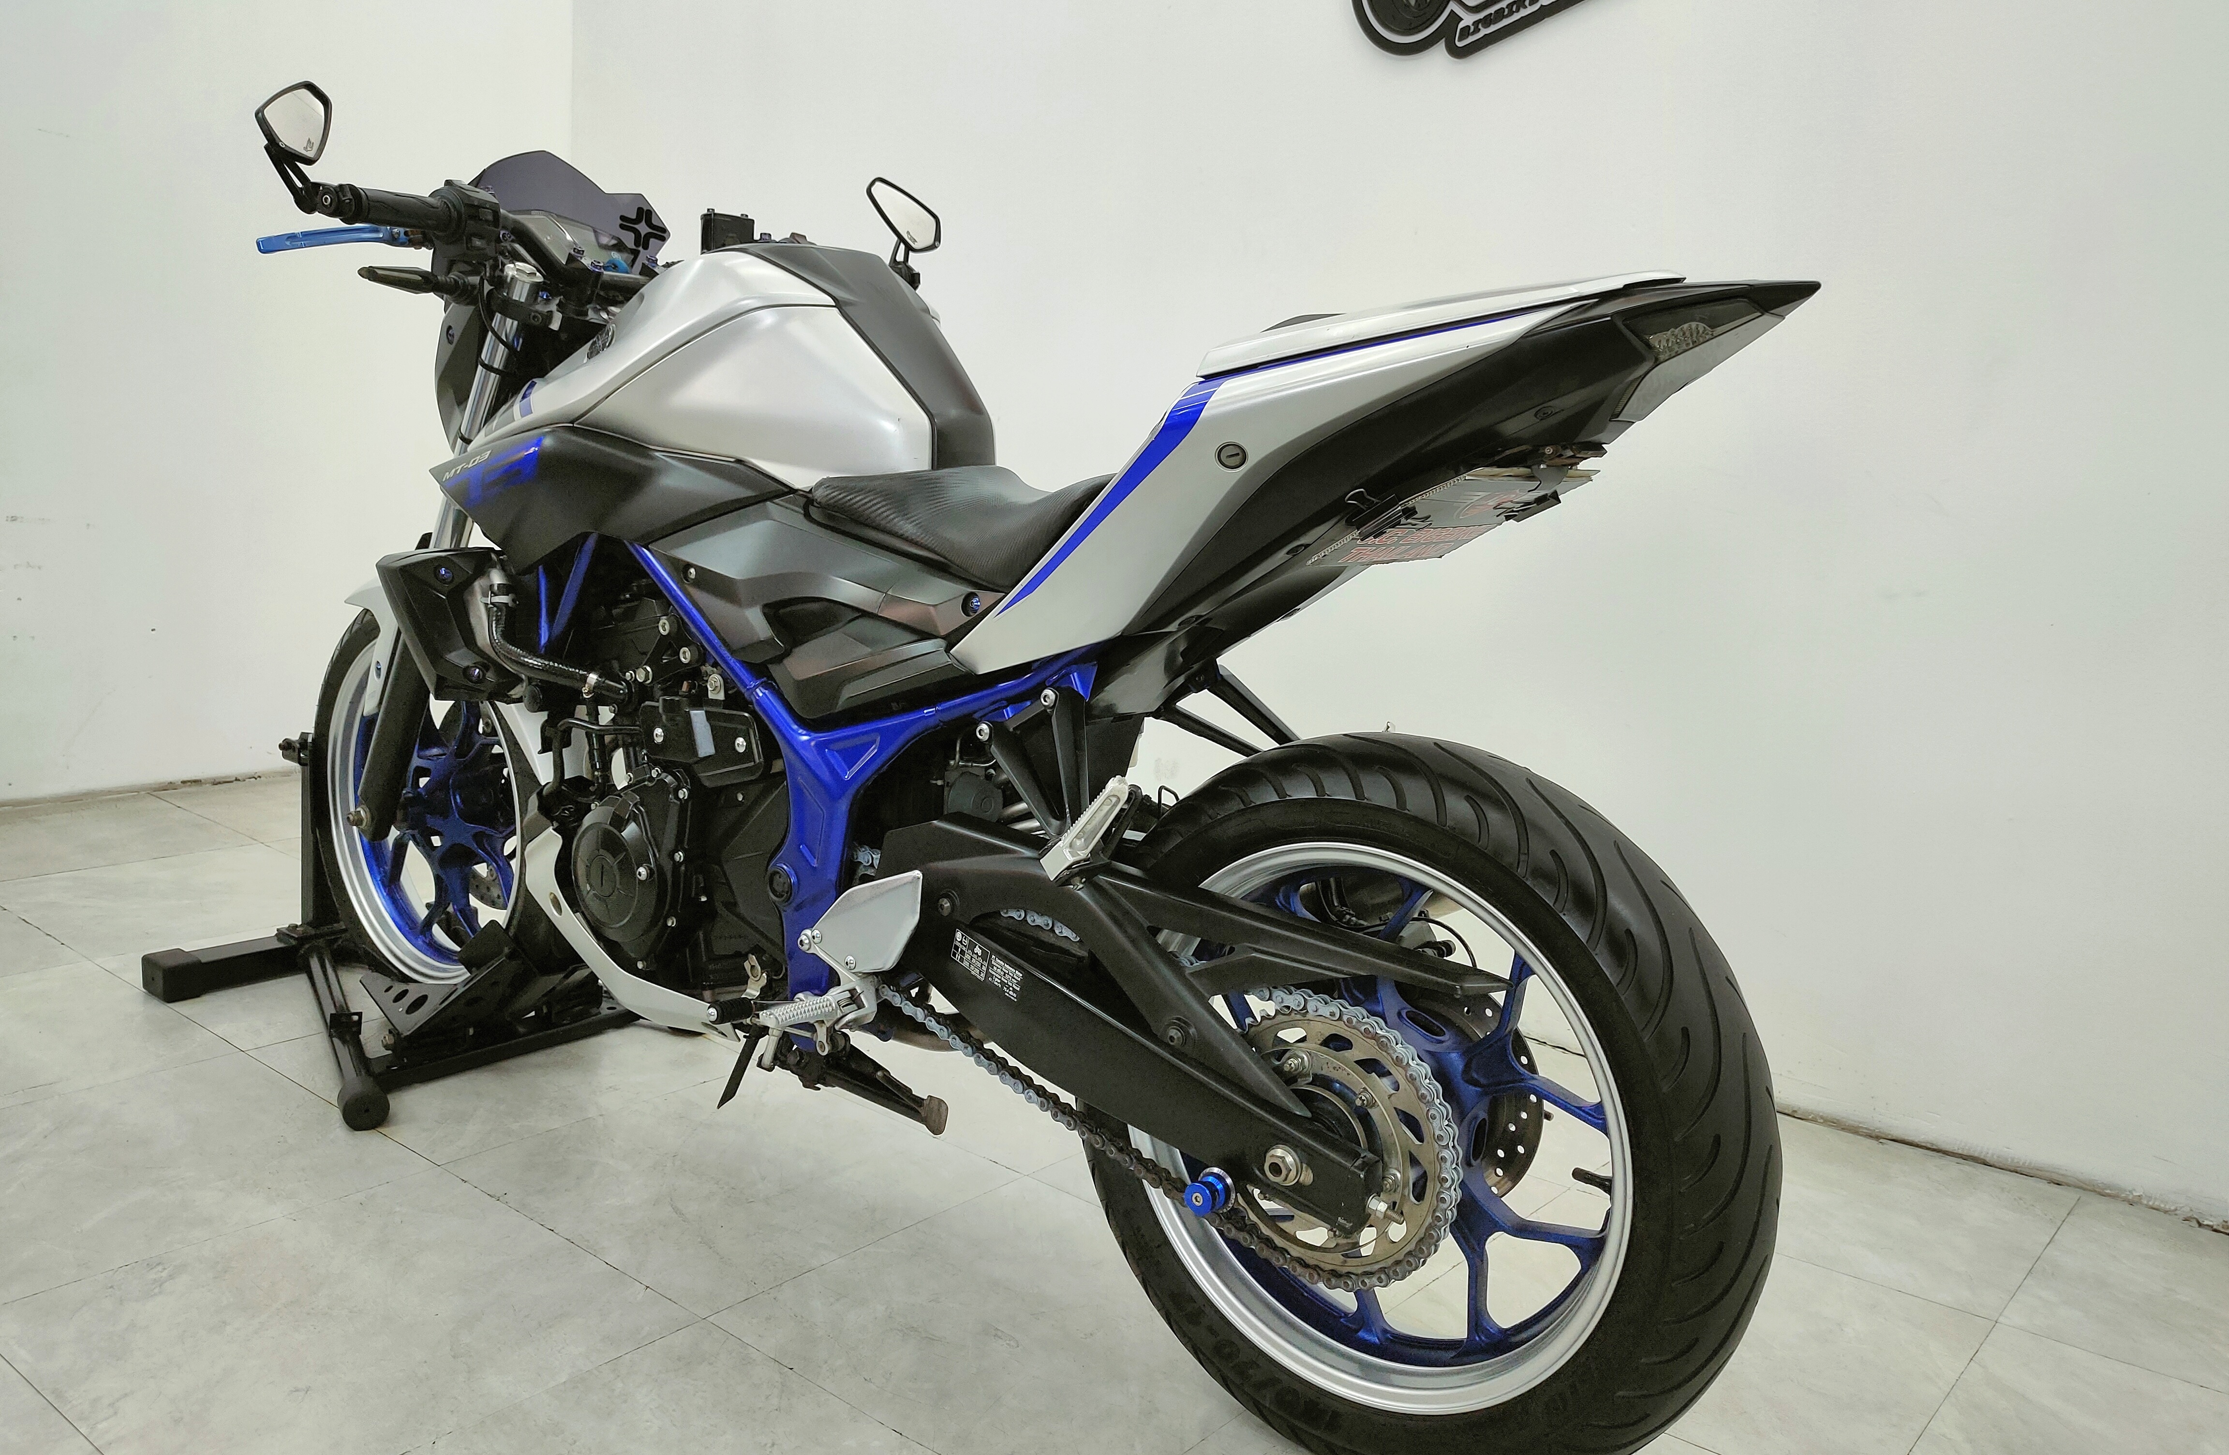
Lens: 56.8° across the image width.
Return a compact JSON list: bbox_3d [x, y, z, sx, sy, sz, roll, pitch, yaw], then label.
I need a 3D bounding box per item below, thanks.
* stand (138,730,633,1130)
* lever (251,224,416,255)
[{"bbox_3d":[-0.896,0.205,2.699,0.710,0.315,0.565,13,15,40],"label":"stand"},{"bbox_3d":[-0.778,-0.487,2.074,0.045,0.030,0.170,13,15,40],"label":"lever"}]

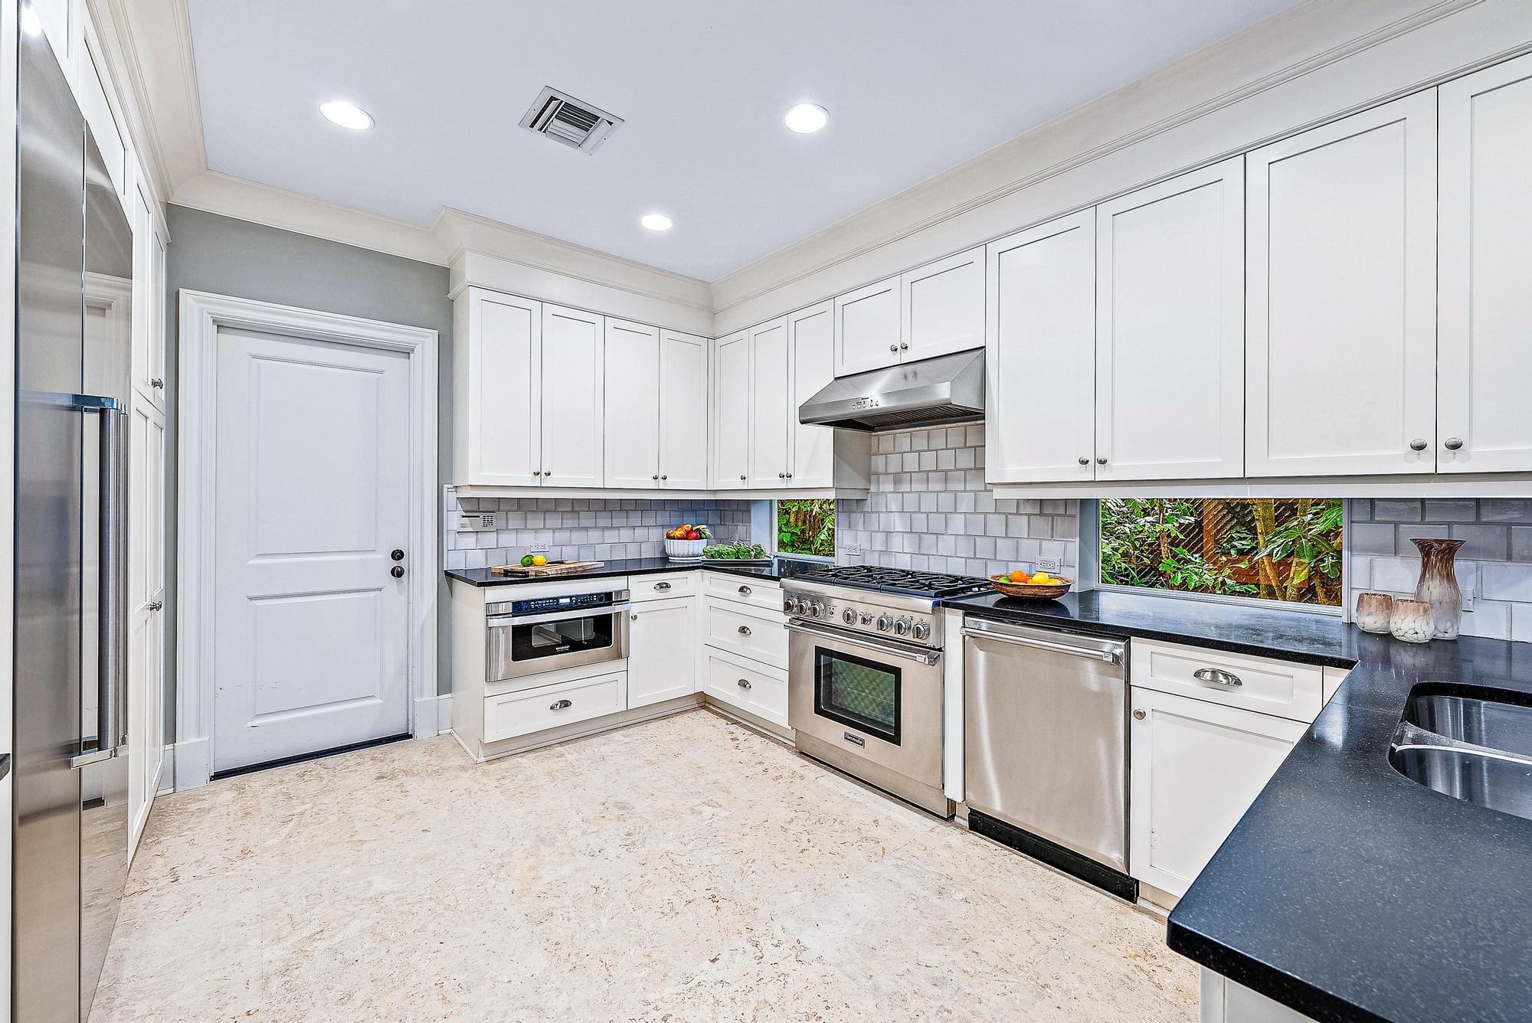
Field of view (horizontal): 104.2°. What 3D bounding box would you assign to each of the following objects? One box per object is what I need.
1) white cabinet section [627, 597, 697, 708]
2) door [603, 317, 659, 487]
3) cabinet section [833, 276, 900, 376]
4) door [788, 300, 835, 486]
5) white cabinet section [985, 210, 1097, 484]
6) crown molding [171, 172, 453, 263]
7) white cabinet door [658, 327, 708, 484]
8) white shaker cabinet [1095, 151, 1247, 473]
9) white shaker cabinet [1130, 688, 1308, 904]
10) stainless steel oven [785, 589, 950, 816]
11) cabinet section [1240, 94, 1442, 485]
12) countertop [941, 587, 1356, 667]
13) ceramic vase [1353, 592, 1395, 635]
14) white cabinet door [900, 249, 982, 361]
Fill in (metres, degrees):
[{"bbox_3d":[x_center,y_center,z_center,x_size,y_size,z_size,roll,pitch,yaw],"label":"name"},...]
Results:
[{"bbox_3d":[-0.808,0.827,3.795,0.463,0.609,0.590,-1,1,-41],"label":"white cabinet section"},{"bbox_3d":[-0.854,-0.672,3.802,0.382,1.055,0.025,0,1,-40],"label":"door"},{"bbox_3d":[0.541,-0.966,3.166,0.025,0.439,0.443,0,1,-40],"label":"cabinet section"},{"bbox_3d":[0.273,-0.675,3.526,0.030,1.069,0.379,0,1,-41],"label":"door"},{"bbox_3d":[1.132,-0.647,2.476,0.025,1.055,0.450,0,1,-40],"label":"white cabinet section"},{"bbox_3d":[-2.225,-1.474,3.022,1.165,0.165,0.100,0,1,-41],"label":"crown molding"},{"bbox_3d":[-0.560,-0.675,4.057,0.381,1.057,0.022,0,1,-41],"label":"white cabinet door"},{"bbox_3d":[1.568,-0.658,2.269,0.330,1.079,0.467,0,1,-41],"label":"white shaker cabinet"},{"bbox_3d":[1.341,0.879,1.765,0.025,0.617,0.446,0,1,-40],"label":"white shaker cabinet"},{"bbox_3d":[0.635,0.819,2.957,0.720,0.930,0.915,0,1,-40],"label":"stainless steel oven"},{"bbox_3d":[1.711,-0.636,1.798,0.025,1.055,0.409,0,1,-40],"label":"cabinet section"},{"bbox_3d":[1.392,0.403,2.221,0.665,0.037,1.215,0,1,-41],"label":"countertop"},{"bbox_3d":[1.942,0.328,1.905,0.086,0.121,0.086,0,1,-41],"label":"ceramic vase"},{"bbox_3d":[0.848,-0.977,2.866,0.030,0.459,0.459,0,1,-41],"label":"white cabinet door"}]

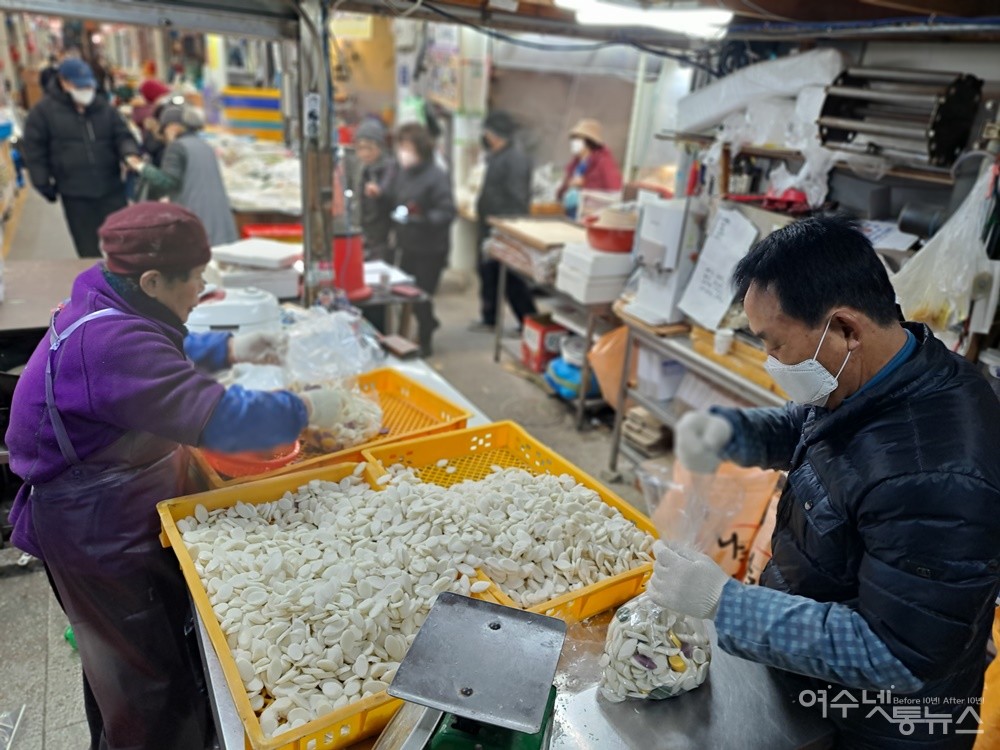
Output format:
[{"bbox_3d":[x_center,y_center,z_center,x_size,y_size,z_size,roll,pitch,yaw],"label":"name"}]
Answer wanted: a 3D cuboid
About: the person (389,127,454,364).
[{"bbox_3d":[-0.545,-0.881,4.685,0.460,1.570,0.360,24,31,39],"label":"person"}]

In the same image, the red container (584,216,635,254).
[{"bbox_3d":[0.615,-0.736,3.630,0.370,0.170,0.360,3,21,0],"label":"red container"}]

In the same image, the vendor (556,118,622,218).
[{"bbox_3d":[0.728,-1.353,5.934,0.400,1.580,0.480,-11,28,-31],"label":"vendor"}]

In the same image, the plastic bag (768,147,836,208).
[{"bbox_3d":[1.218,-0.794,2.800,0.250,0.230,0.200,3,21,0],"label":"plastic bag"}]

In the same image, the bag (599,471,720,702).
[{"bbox_3d":[0.246,0.330,1.070,0.170,0.330,0.150,3,21,0],"label":"bag"}]

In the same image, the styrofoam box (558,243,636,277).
[{"bbox_3d":[0.547,-0.645,3.846,0.265,0.120,0.280,-8,26,-25],"label":"styrofoam box"}]

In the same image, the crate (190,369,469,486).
[{"bbox_3d":[-0.460,0.140,1.811,0.670,0.073,0.416,-14,27,-38],"label":"crate"}]

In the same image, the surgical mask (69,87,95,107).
[{"bbox_3d":[-2.582,-1.716,4.287,0.080,0.115,0.140,36,37,31],"label":"surgical mask"}]

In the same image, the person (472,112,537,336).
[{"bbox_3d":[0.026,-1.122,5.197,0.450,1.620,0.500,3,21,0],"label":"person"}]

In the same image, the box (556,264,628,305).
[{"bbox_3d":[0.517,-0.525,3.892,0.265,0.140,0.290,-8,26,-25],"label":"box"}]

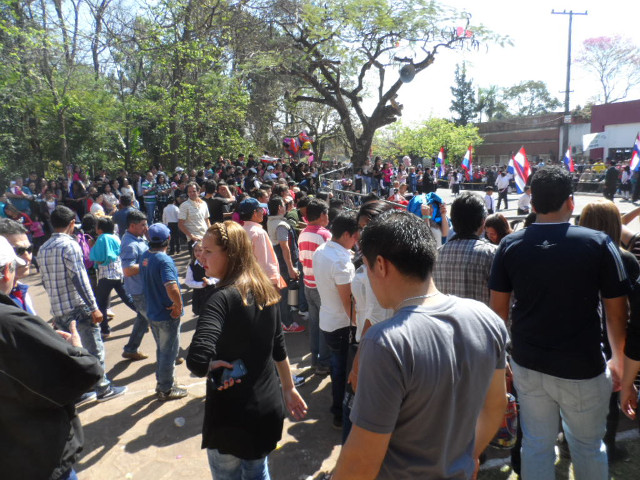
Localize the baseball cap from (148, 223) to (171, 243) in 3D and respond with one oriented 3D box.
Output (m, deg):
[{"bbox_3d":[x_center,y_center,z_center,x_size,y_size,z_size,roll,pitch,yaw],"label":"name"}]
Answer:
[{"bbox_3d":[-1.465,-0.068,4.050,0.180,0.145,0.250,-1,10,10],"label":"baseball cap"}]

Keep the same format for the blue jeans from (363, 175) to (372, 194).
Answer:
[{"bbox_3d":[1.948,-2.236,18.200,0.320,0.880,0.380,-6,10,-19],"label":"blue jeans"}]

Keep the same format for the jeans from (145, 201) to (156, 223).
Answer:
[{"bbox_3d":[-4.890,-0.764,12.800,0.380,0.860,0.270,-8,13,-28],"label":"jeans"}]

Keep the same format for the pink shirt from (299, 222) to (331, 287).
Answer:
[{"bbox_3d":[-0.034,0.159,4.280,0.280,0.630,0.430,-10,12,-39],"label":"pink shirt"}]

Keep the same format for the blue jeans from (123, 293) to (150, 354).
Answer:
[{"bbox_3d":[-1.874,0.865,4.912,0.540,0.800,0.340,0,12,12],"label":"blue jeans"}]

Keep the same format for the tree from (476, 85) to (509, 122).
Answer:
[{"bbox_3d":[17.495,-11.410,45.000,3.400,9.000,3.400,-2,10,0],"label":"tree"}]

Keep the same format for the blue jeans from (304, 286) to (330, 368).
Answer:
[{"bbox_3d":[-0.005,0.850,4.360,0.290,0.880,0.360,-10,12,-39],"label":"blue jeans"}]

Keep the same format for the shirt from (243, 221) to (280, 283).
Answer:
[{"bbox_3d":[-0.624,0.141,4.650,0.310,0.700,0.470,-12,15,-39],"label":"shirt"}]

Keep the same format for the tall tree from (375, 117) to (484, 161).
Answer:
[{"bbox_3d":[7.847,-6.805,33.000,8.000,4.600,6.000,-2,10,0],"label":"tall tree"}]

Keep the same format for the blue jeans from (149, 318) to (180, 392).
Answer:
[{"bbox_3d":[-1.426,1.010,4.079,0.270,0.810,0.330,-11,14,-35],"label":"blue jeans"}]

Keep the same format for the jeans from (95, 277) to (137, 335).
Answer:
[{"bbox_3d":[-2.517,0.771,5.642,0.580,0.770,0.320,1,12,18],"label":"jeans"}]

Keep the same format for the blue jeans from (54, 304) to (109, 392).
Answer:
[{"bbox_3d":[-2.221,1.005,4.150,0.420,0.870,0.380,-9,11,-34],"label":"blue jeans"}]

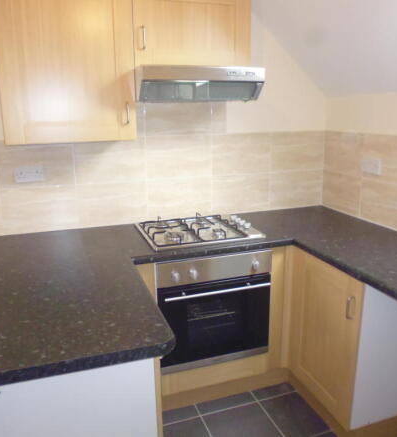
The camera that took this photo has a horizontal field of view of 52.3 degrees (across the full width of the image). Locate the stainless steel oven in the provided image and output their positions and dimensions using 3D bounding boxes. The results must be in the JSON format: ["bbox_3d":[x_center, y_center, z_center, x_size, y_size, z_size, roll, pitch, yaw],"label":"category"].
[{"bbox_3d":[0.017,0.412,2.260,0.596,0.592,0.570,-5,15,-17],"label":"stainless steel oven"}]

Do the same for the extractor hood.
[{"bbox_3d":[-0.032,-0.677,2.083,0.598,0.145,0.475,-5,15,-17],"label":"extractor hood"}]

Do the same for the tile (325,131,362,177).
[{"bbox_3d":[0.901,-0.409,2.526,0.010,0.249,0.380,-5,15,-16],"label":"tile"}]

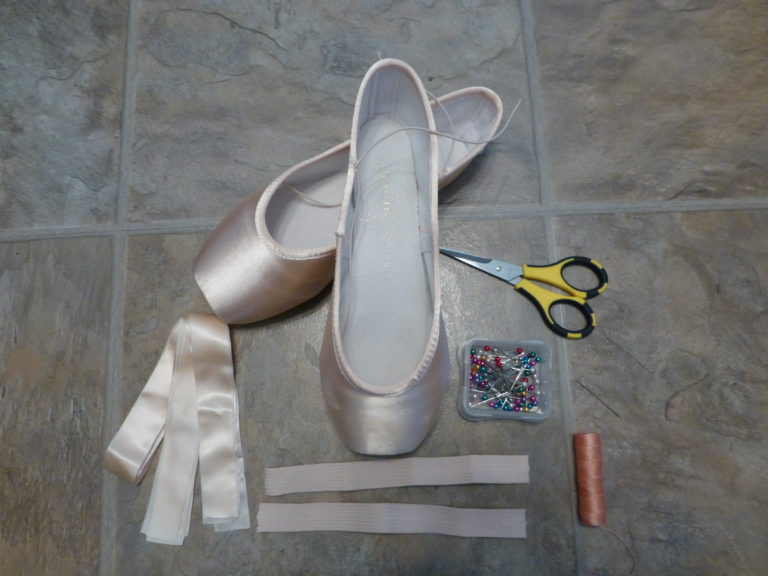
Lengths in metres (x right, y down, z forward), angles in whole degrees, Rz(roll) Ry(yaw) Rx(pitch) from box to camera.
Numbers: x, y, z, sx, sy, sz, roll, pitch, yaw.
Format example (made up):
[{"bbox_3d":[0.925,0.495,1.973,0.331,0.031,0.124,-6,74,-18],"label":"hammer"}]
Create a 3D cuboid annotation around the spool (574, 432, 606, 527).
[{"bbox_3d":[0.134,0.123,0.344,0.016,0.016,0.056,1,80,2],"label":"spool"}]

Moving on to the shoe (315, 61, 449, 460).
[{"bbox_3d":[-0.001,-0.005,0.325,0.081,0.060,0.232,0,92,2],"label":"shoe"}]

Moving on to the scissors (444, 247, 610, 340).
[{"bbox_3d":[0.092,-0.008,0.372,0.124,0.011,0.059,19,81,5],"label":"scissors"}]

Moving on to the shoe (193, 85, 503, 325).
[{"bbox_3d":[-0.024,-0.058,0.363,0.232,0.060,0.081,-32,81,-6],"label":"shoe"}]

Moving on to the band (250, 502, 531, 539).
[{"bbox_3d":[0.005,0.153,0.349,0.176,0.003,0.018,1,80,2],"label":"band"}]

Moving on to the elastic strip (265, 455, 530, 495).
[{"bbox_3d":[0.009,0.125,0.354,0.176,0.003,0.018,-3,80,1],"label":"elastic strip"}]

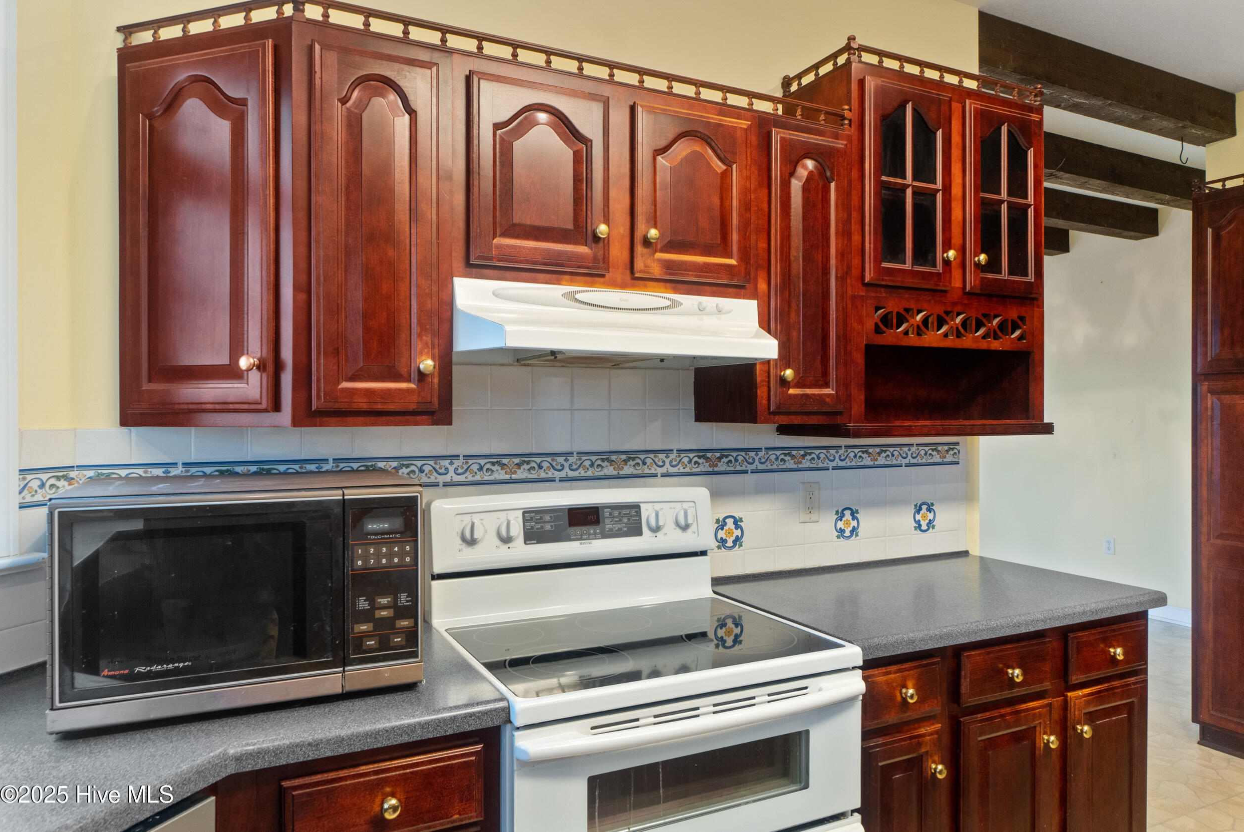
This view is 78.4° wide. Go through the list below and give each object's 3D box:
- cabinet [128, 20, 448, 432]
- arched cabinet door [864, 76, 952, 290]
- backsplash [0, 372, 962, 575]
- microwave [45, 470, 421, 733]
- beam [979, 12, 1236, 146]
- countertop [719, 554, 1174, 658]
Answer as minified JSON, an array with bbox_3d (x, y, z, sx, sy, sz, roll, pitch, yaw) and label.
[{"bbox_3d":[-0.689,-0.366,1.569,0.619,0.773,0.318,0,0,-26],"label":"cabinet"},{"bbox_3d":[0.784,-0.629,2.104,0.319,0.552,0.024,0,0,-26],"label":"arched cabinet door"},{"bbox_3d":[0.045,0.176,2.088,2.546,0.605,0.035,0,0,-26],"label":"backsplash"},{"bbox_3d":[-0.700,0.306,1.448,0.557,0.368,0.404,0,0,-26],"label":"microwave"},{"bbox_3d":[1.956,-1.325,3.077,1.624,0.196,0.128,0,0,-26],"label":"beam"},{"bbox_3d":[0.857,0.492,2.137,1.122,0.059,0.628,0,0,-26],"label":"countertop"}]

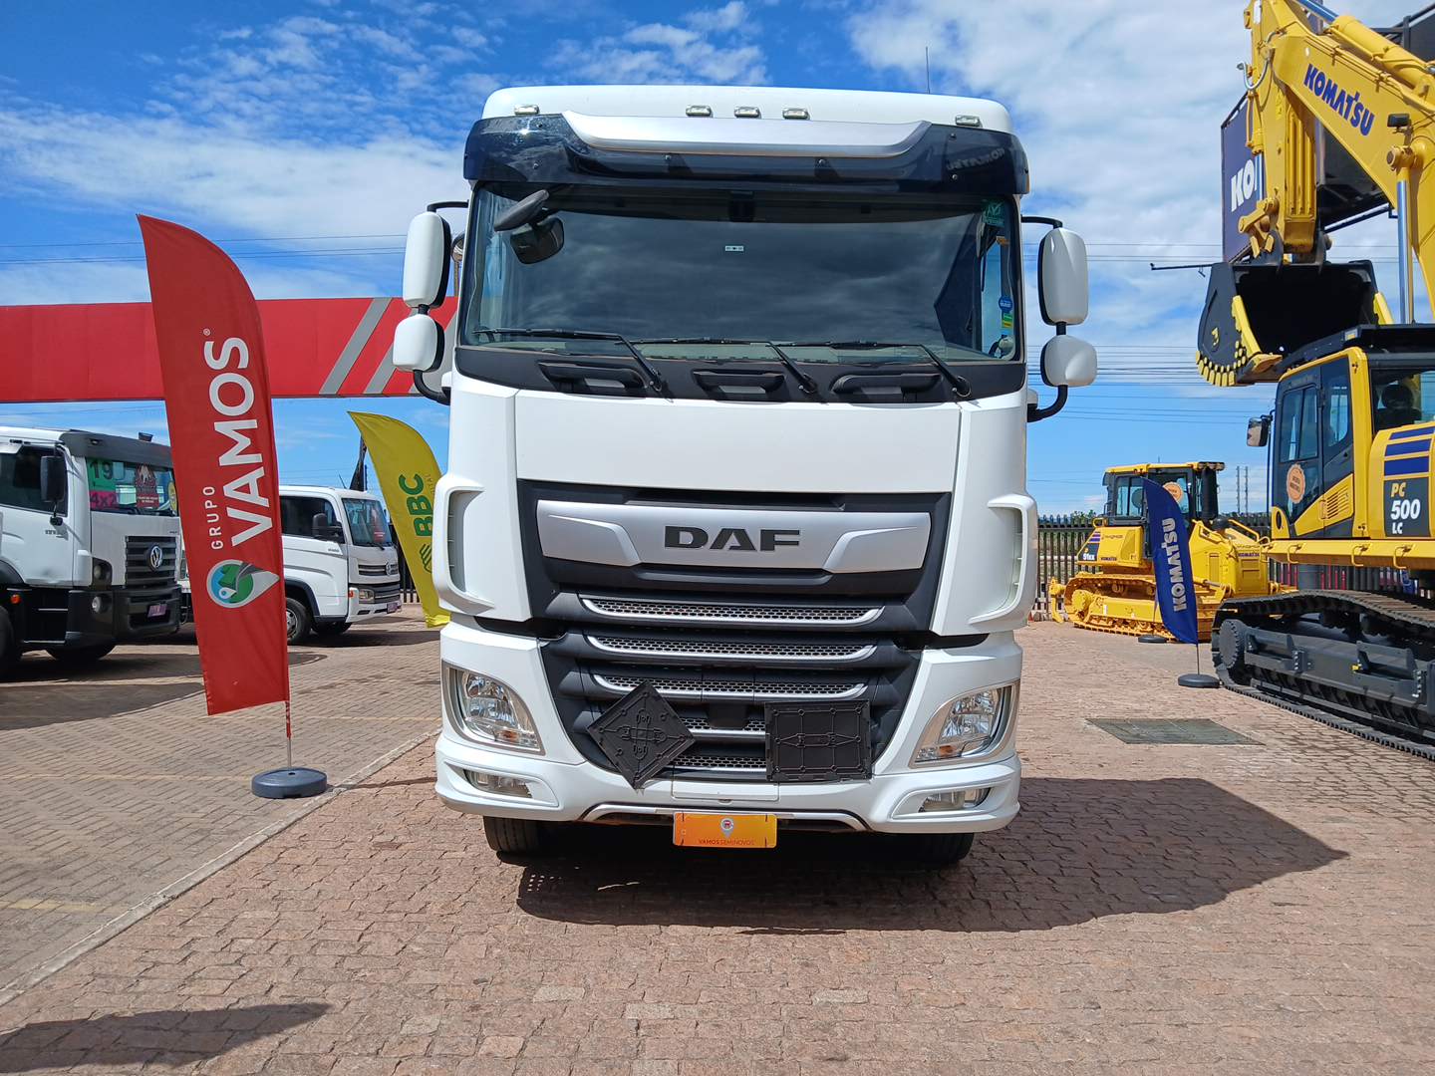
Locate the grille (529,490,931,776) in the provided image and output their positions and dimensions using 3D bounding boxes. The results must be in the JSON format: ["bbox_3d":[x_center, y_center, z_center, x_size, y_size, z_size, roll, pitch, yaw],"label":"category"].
[{"bbox_3d":[0.070,0.387,4.400,1.740,1.200,0.220,1,-1,1],"label":"grille"}]

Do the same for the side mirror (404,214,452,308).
[{"bbox_3d":[-1.266,-1.210,4.700,0.200,0.420,0.140,1,-1,14],"label":"side mirror"}]

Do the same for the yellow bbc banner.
[{"bbox_3d":[-4.229,-0.235,14.600,1.350,2.900,0.200,1,-1,-12],"label":"yellow bbc banner"}]

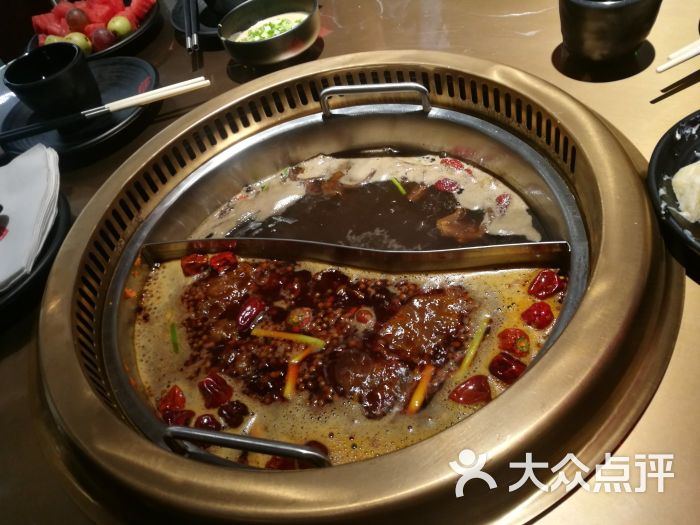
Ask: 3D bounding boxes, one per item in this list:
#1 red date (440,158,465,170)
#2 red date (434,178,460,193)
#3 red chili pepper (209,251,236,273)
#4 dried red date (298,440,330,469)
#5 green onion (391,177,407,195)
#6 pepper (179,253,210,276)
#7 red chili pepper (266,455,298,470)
[{"bbox_3d":[0.099,-0.095,0.527,0.025,0.013,0.016,26,61,31],"label":"red date"},{"bbox_3d":[0.091,-0.072,0.510,0.026,0.014,0.016,11,54,23],"label":"red date"},{"bbox_3d":[-0.112,0.000,0.481,0.027,0.018,0.020,-14,48,3],"label":"red chili pepper"},{"bbox_3d":[-0.023,0.125,0.353,0.023,0.016,0.019,-25,49,-6],"label":"dried red date"},{"bbox_3d":[0.047,-0.073,0.524,0.004,0.004,0.028,-24,49,-6],"label":"green onion"},{"bbox_3d":[-0.138,0.002,0.486,0.027,0.018,0.020,-13,48,4],"label":"pepper"},{"bbox_3d":[-0.043,0.126,0.345,0.027,0.019,0.023,-9,48,8],"label":"red chili pepper"}]

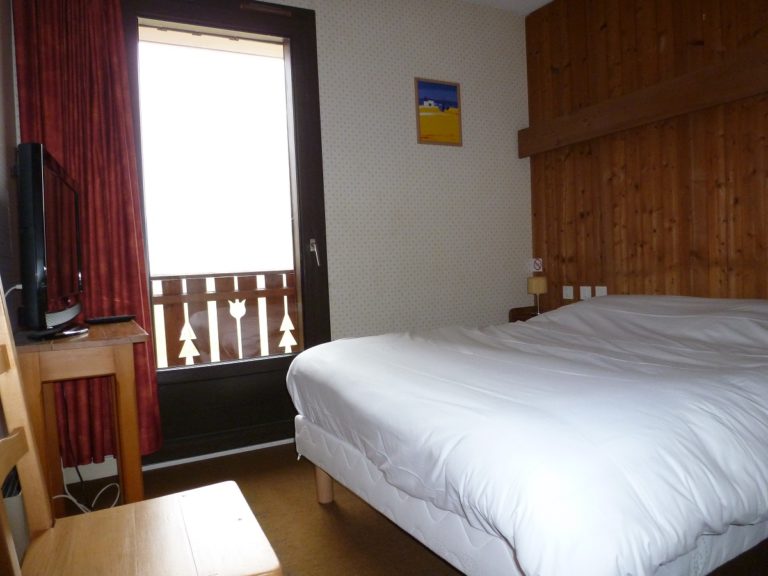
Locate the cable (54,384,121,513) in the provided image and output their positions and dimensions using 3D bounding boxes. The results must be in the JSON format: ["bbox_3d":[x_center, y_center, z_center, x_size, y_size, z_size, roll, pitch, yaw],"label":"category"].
[{"bbox_3d":[-1.202,0.638,2.149,0.280,0.460,0.280,-3,2,-31],"label":"cable"}]

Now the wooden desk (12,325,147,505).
[{"bbox_3d":[-0.889,0.501,1.588,0.330,0.745,0.600,-3,2,-29],"label":"wooden desk"}]

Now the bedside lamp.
[{"bbox_3d":[0.997,0.055,3.460,0.125,0.260,0.125,-3,2,-31],"label":"bedside lamp"}]

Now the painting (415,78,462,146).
[{"bbox_3d":[0.351,-1.090,3.317,0.350,0.395,0.020,-3,2,-31],"label":"painting"}]

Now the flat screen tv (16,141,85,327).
[{"bbox_3d":[-0.951,-0.108,1.523,0.140,0.482,0.550,-3,2,-23],"label":"flat screen tv"}]

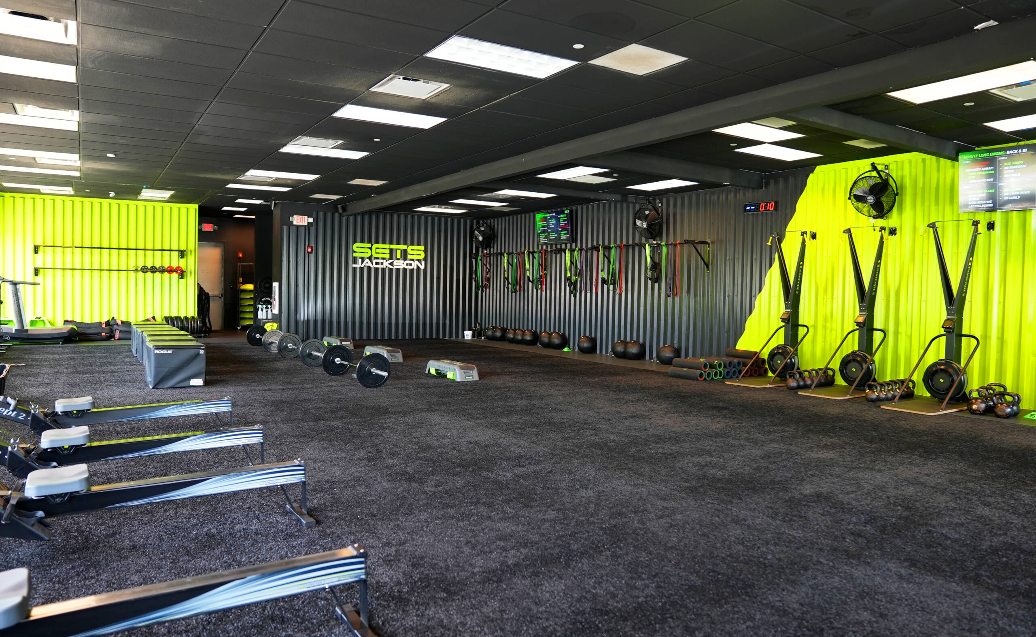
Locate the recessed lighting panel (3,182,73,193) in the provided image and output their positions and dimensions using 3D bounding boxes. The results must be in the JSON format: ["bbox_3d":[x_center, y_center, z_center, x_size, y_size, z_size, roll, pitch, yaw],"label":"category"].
[{"bbox_3d":[-9.339,-2.588,13.468,1.219,0.060,0.610,-1,3,-33],"label":"recessed lighting panel"}]

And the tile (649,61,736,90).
[{"bbox_3d":[1.481,-2.103,5.945,0.600,0.025,0.600,-1,3,-32],"label":"tile"}]

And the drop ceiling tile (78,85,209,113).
[{"bbox_3d":[-3.750,-2.224,6.980,1.219,0.030,0.610,-1,3,-33],"label":"drop ceiling tile"}]

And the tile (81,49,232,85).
[{"bbox_3d":[-3.061,-2.129,5.875,1.200,0.025,0.600,-1,3,-32],"label":"tile"}]

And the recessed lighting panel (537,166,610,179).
[{"bbox_3d":[0.885,-2.376,11.193,0.610,0.060,1.219,-1,3,-33],"label":"recessed lighting panel"}]

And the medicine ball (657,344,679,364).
[{"bbox_3d":[2.652,0.641,12.240,0.355,0.355,0.355,1,2,0],"label":"medicine ball"}]

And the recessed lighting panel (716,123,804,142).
[{"bbox_3d":[2.676,-2.118,7.795,1.200,0.050,0.590,-1,3,-32],"label":"recessed lighting panel"}]

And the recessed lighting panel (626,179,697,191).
[{"bbox_3d":[2.579,-2.404,12.348,0.610,0.060,1.219,-1,3,-33],"label":"recessed lighting panel"}]

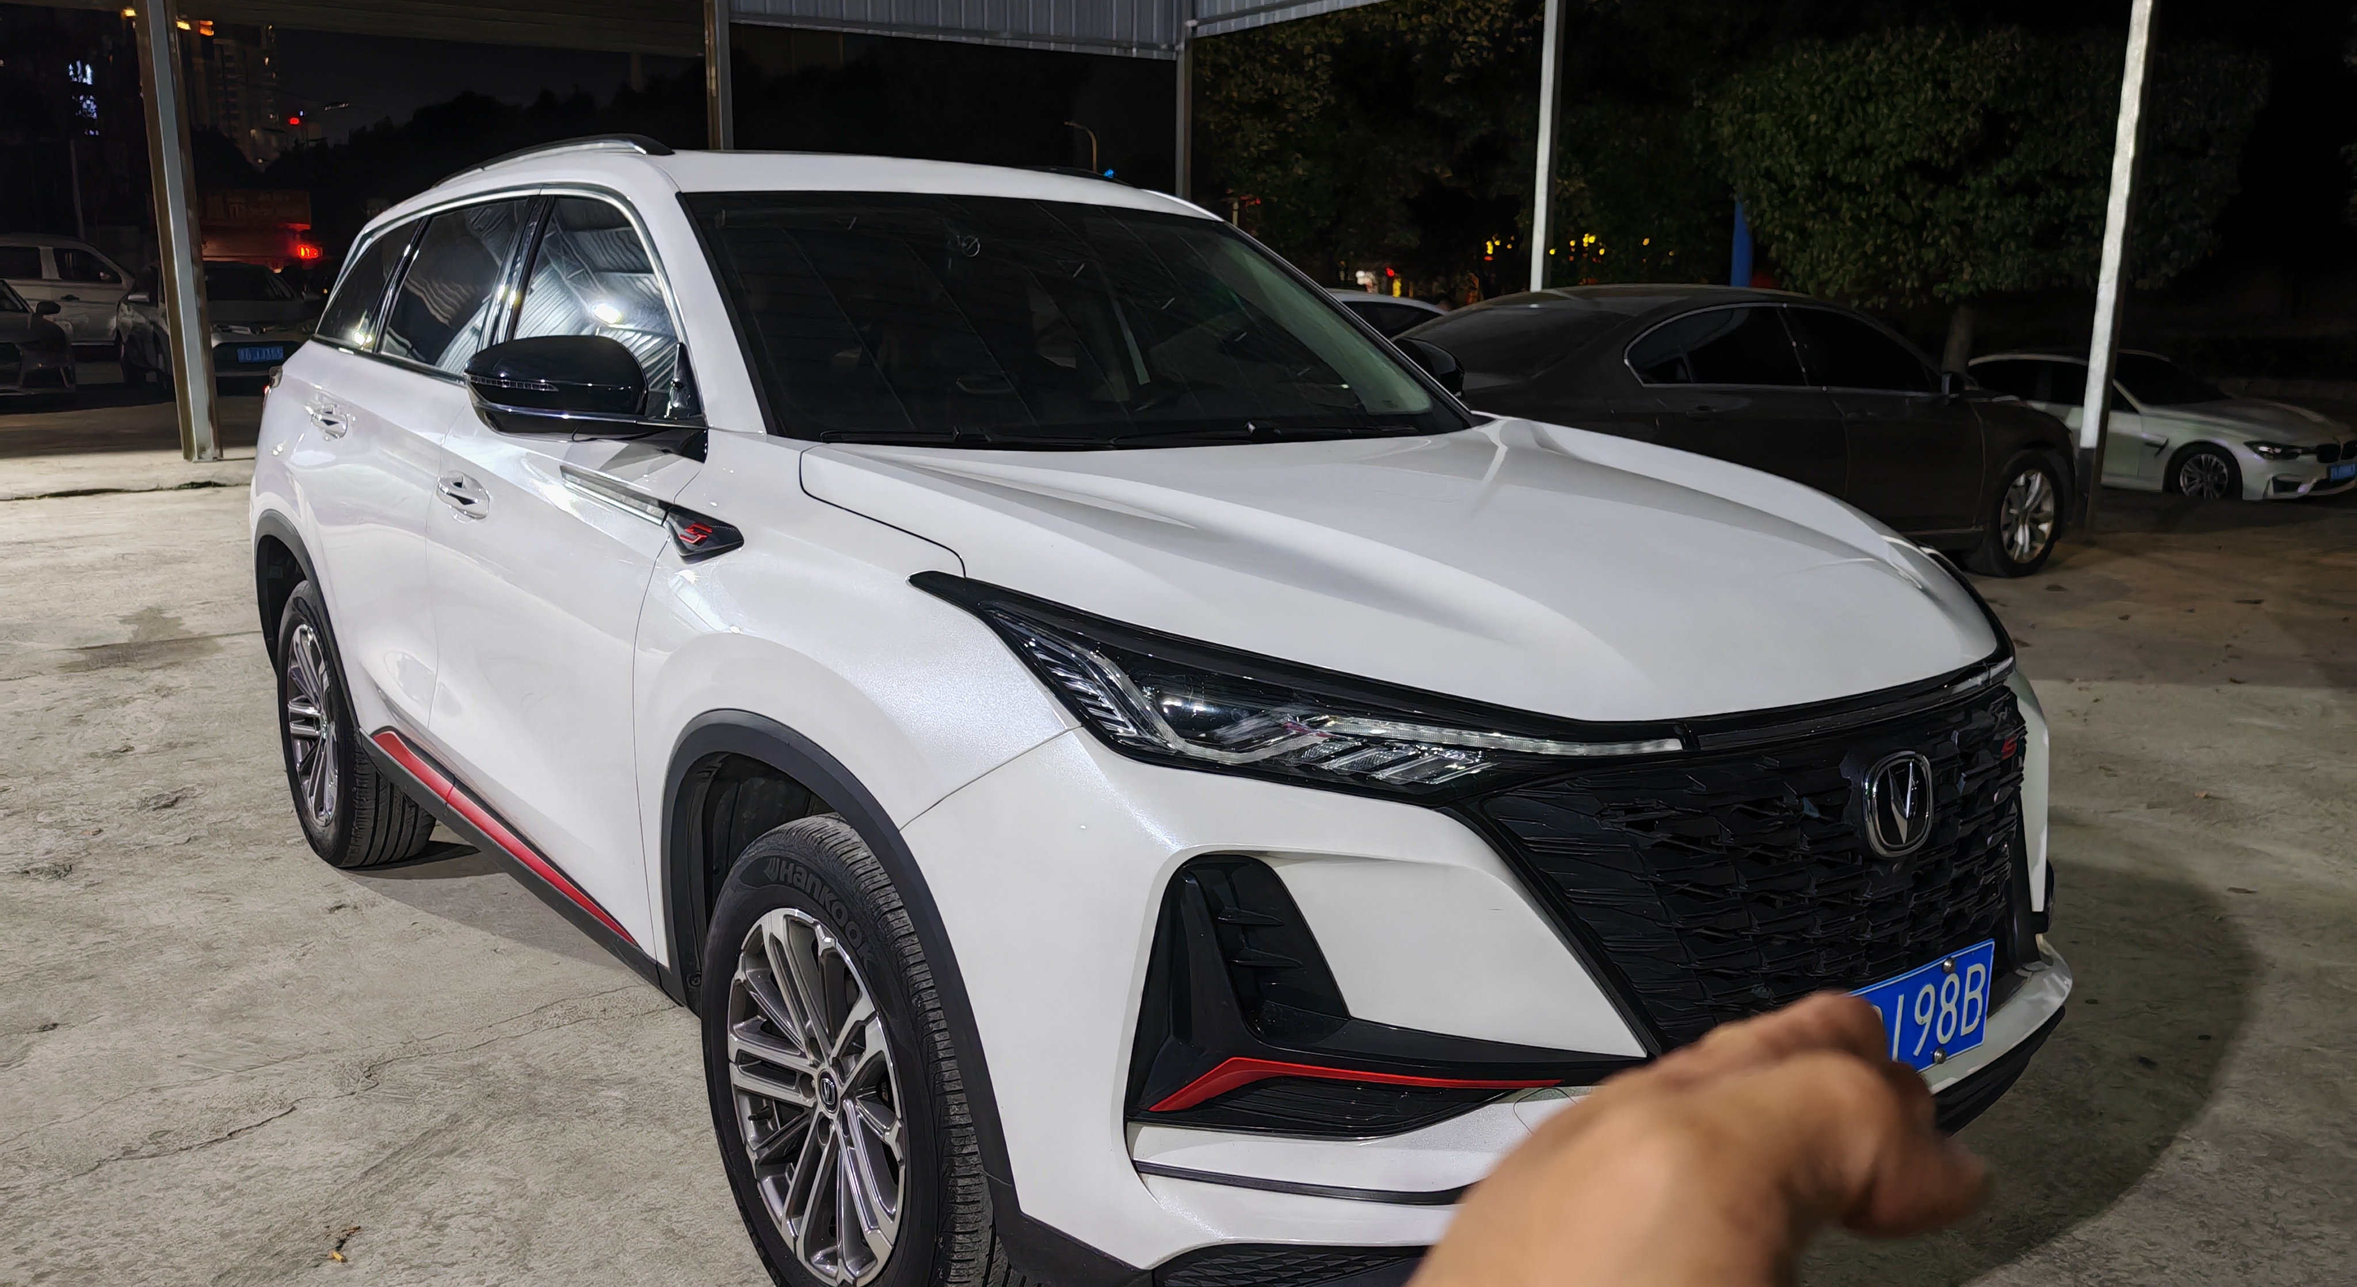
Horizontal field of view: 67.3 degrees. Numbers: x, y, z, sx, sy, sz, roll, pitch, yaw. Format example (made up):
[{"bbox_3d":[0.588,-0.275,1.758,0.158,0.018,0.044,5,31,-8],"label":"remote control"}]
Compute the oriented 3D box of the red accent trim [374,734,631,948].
[{"bbox_3d":[-1.340,0.338,3.427,0.045,0.100,1.520,-7,13,-38],"label":"red accent trim"}]

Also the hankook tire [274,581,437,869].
[{"bbox_3d":[-2.120,0.202,4.565,0.228,0.725,0.725,-7,13,-38],"label":"hankook tire"}]

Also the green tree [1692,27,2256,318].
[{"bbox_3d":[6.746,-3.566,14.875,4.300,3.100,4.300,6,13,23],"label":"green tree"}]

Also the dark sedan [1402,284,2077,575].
[{"bbox_3d":[2.606,-1.023,8.792,4.950,1.480,1.870,-9,15,-38],"label":"dark sedan"}]

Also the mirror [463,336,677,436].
[{"bbox_3d":[-0.935,-0.390,2.680,0.250,0.175,0.210,-7,13,-38],"label":"mirror"}]

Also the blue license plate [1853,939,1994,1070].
[{"bbox_3d":[0.865,0.463,2.123,0.440,0.140,0.012,-7,13,-38],"label":"blue license plate"}]

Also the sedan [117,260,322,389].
[{"bbox_3d":[-10.694,-3.708,20.038,1.820,1.450,4.650,-7,14,-32],"label":"sedan"}]

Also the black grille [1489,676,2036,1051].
[{"bbox_3d":[0.807,0.293,2.172,1.200,0.460,0.200,-7,13,-38],"label":"black grille"}]

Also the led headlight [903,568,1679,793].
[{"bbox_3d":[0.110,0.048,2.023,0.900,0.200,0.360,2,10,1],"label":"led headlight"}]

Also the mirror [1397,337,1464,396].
[{"bbox_3d":[0.604,-0.607,3.890,0.250,0.175,0.210,-7,13,-38],"label":"mirror"}]

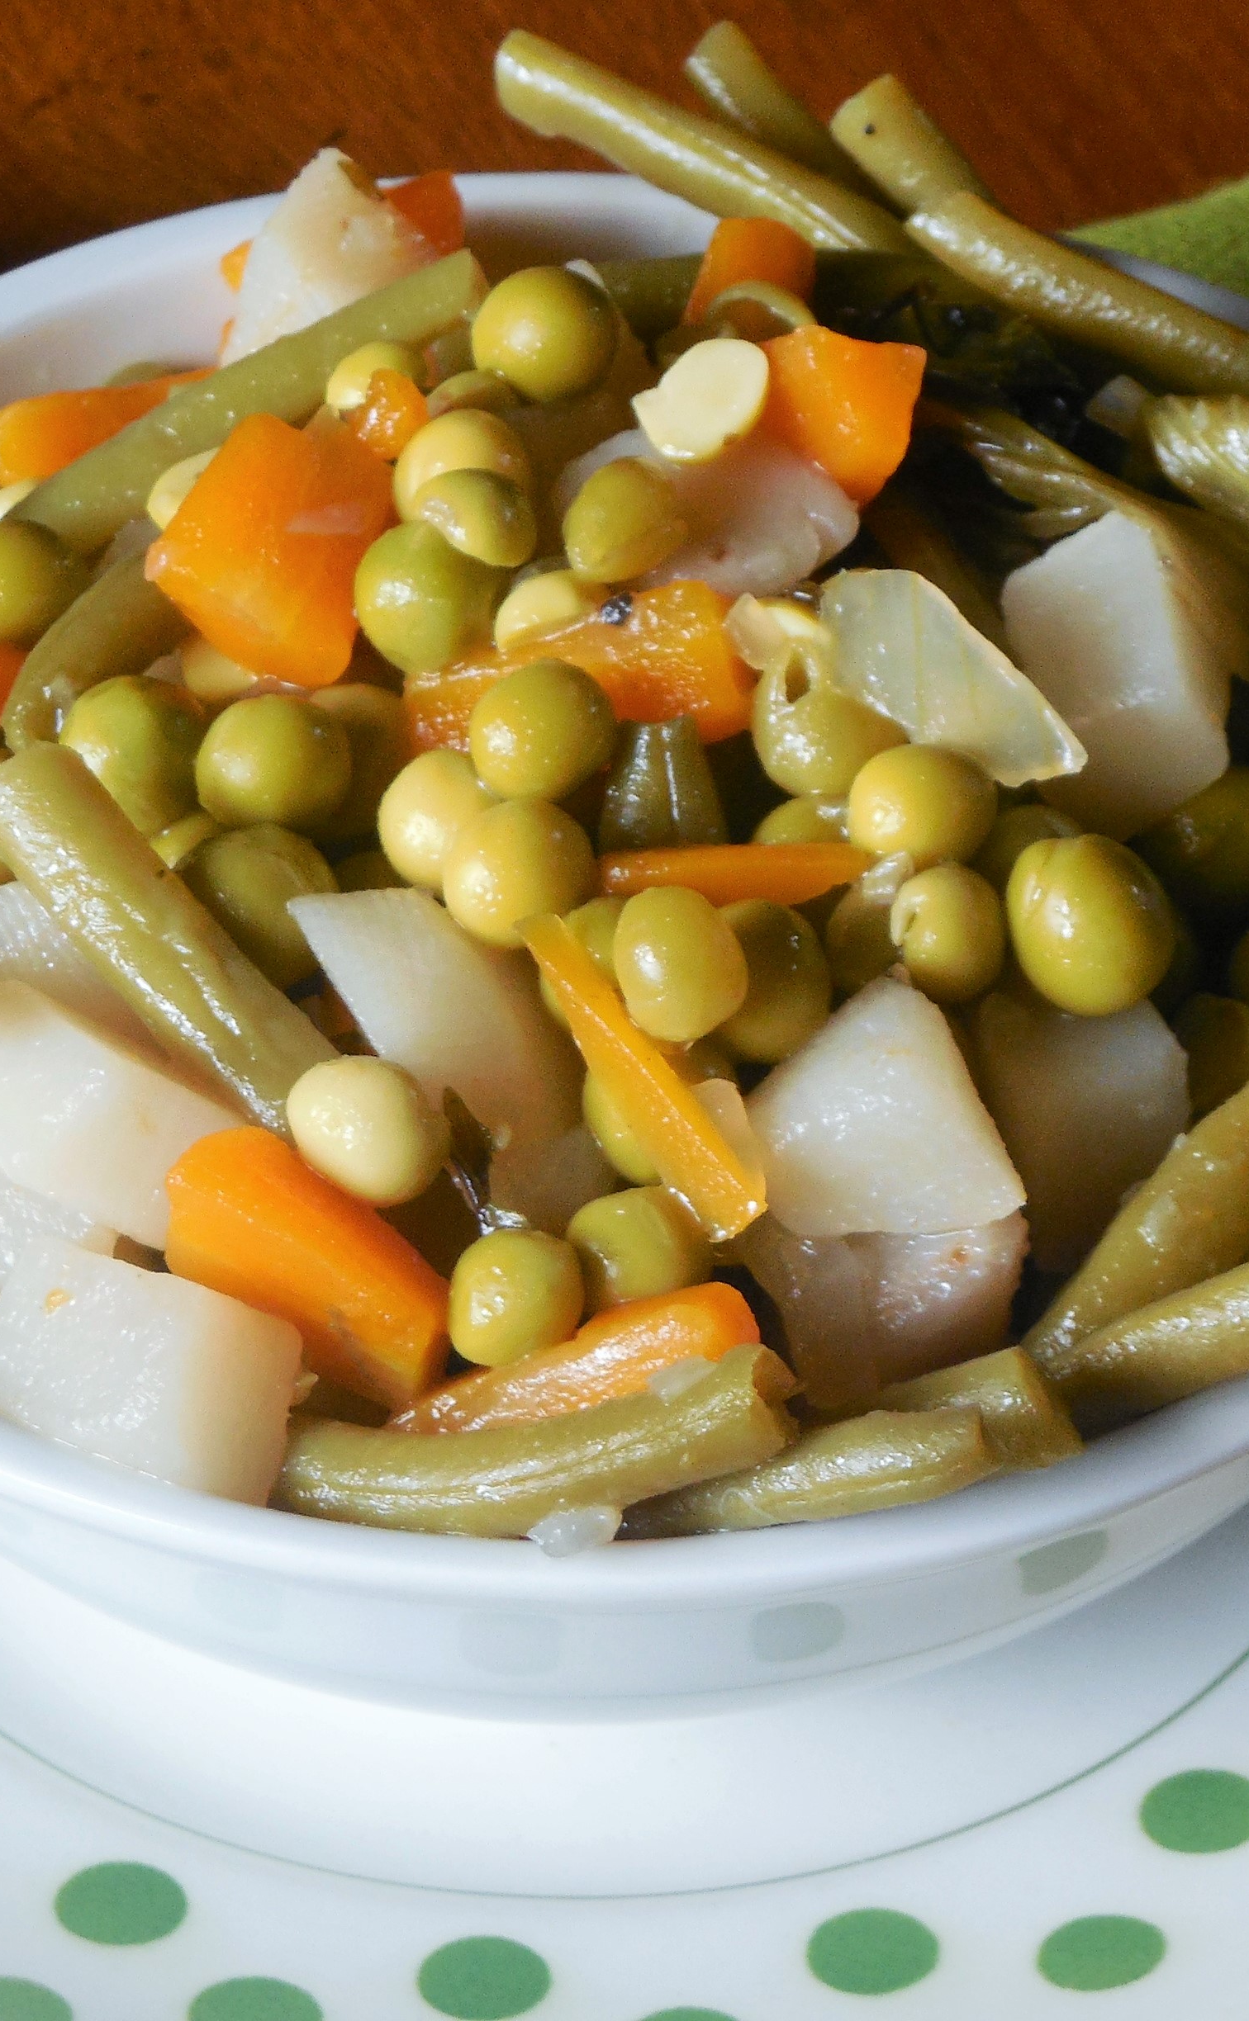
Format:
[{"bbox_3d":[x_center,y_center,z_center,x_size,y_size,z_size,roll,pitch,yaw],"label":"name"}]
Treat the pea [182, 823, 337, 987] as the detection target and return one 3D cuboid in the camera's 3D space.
[{"bbox_3d":[-0.025,-0.007,0.495,0.011,0.011,0.011,0,43,0],"label":"pea"}]

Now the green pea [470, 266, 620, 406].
[{"bbox_3d":[-0.006,-0.048,0.517,0.010,0.010,0.010,0,43,0],"label":"green pea"}]

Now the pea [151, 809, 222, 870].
[{"bbox_3d":[-0.028,-0.010,0.470,0.008,0.008,0.008,-1,43,0],"label":"pea"}]

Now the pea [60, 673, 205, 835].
[{"bbox_3d":[-0.034,-0.018,0.503,0.010,0.011,0.010,0,43,0],"label":"pea"}]

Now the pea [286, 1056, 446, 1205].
[{"bbox_3d":[-0.016,0.007,0.443,0.010,0.009,0.009,-1,43,0],"label":"pea"}]

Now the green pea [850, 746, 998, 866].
[{"bbox_3d":[0.019,-0.013,0.460,0.009,0.008,0.009,-1,43,0],"label":"green pea"}]

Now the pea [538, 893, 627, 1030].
[{"bbox_3d":[-0.001,-0.003,0.487,0.009,0.009,0.009,0,43,0],"label":"pea"}]

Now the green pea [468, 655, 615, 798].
[{"bbox_3d":[-0.005,-0.018,0.459,0.009,0.009,0.009,-1,43,0],"label":"green pea"}]

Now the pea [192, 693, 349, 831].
[{"bbox_3d":[-0.022,-0.016,0.470,0.010,0.009,0.009,-1,43,0],"label":"pea"}]

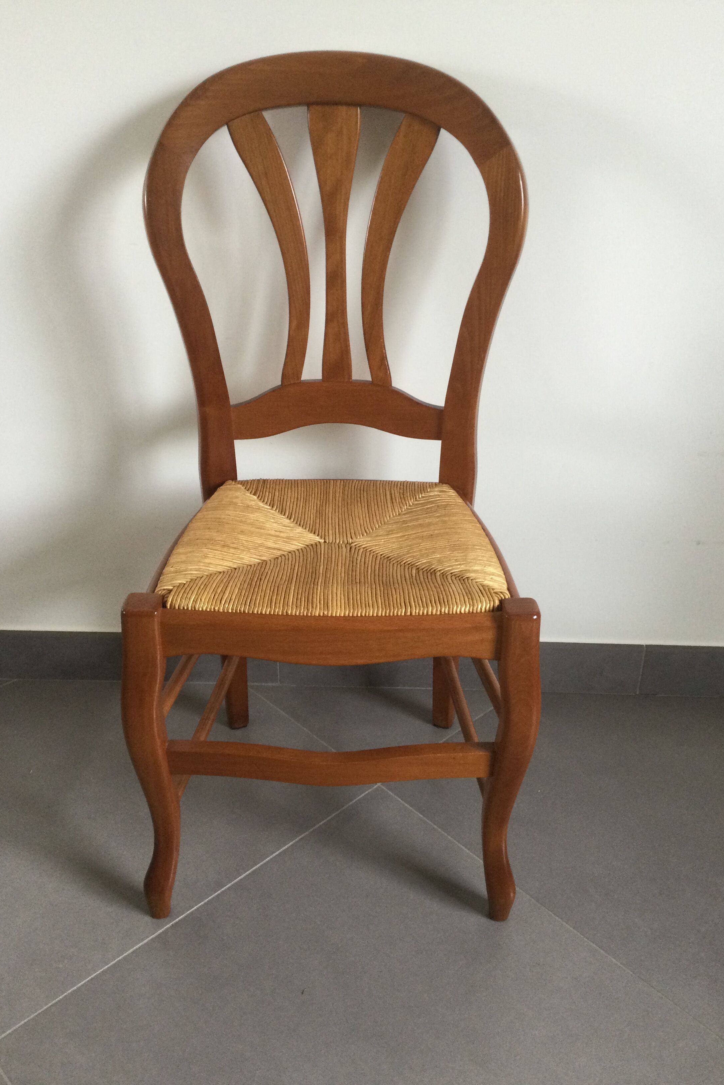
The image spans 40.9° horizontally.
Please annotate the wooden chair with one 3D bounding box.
[{"bbox_3d":[-0.034,-0.050,1.173,0.462,0.956,0.455,1,29,1],"label":"wooden chair"}]

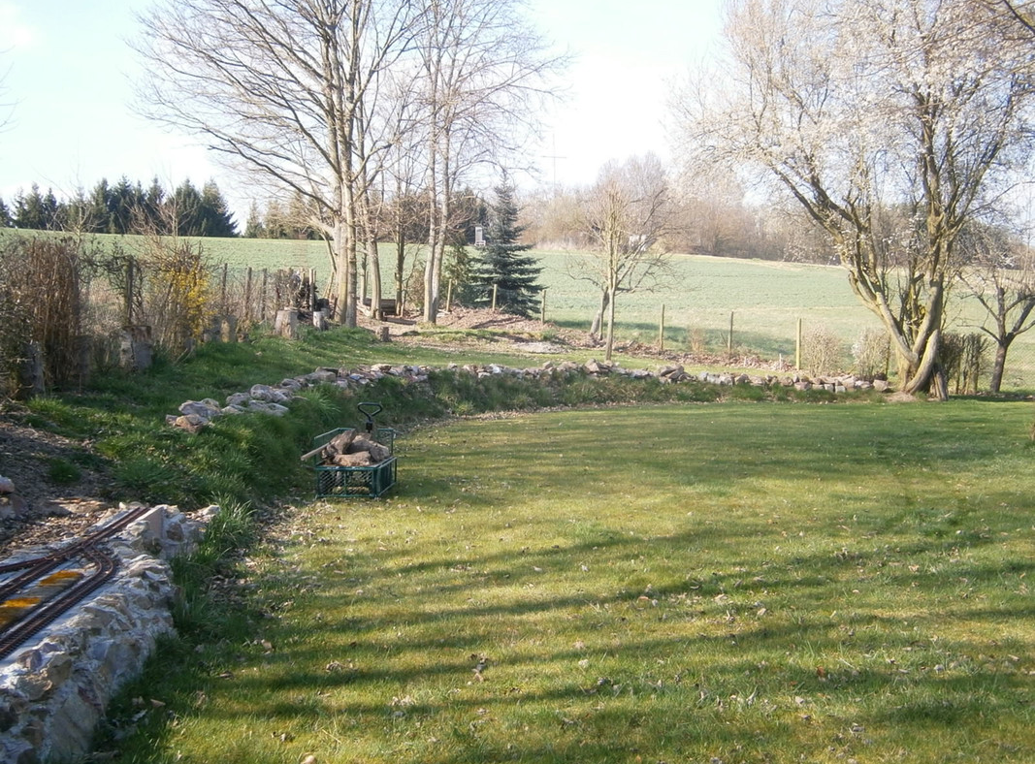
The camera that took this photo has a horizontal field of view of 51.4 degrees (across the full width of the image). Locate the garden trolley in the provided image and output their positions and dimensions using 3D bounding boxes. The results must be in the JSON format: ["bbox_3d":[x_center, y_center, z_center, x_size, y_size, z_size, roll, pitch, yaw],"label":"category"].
[{"bbox_3d":[-1.403,0.587,9.494,0.560,0.780,1.020,0,3,3],"label":"garden trolley"}]

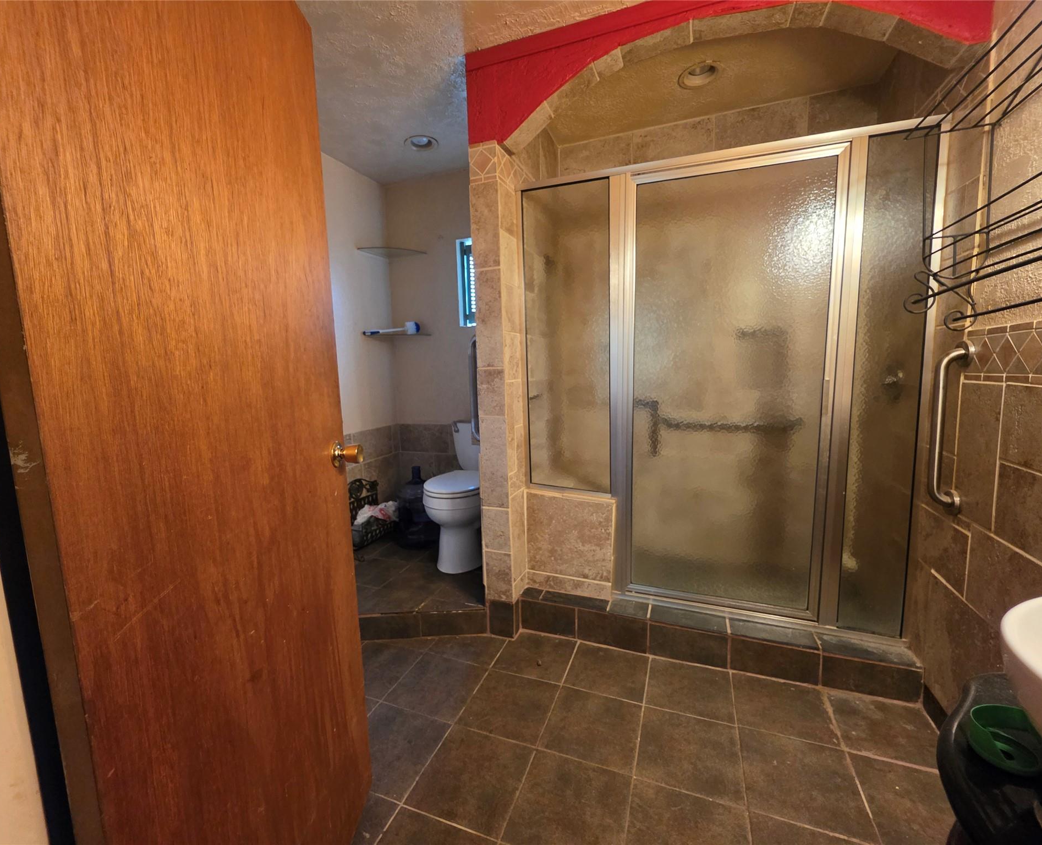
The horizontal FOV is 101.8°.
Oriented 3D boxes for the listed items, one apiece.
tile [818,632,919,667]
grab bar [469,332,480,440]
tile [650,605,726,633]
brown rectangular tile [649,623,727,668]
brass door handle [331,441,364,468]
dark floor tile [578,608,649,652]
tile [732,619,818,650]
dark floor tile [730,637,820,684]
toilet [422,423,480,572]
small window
[{"bbox_3d":[1.297,0.860,1.601,0.300,0.012,0.145,1,6,20],"label":"tile"},{"bbox_3d":[-0.199,-0.153,1.994,0.080,0.510,0.060,1,6,20],"label":"grab bar"},{"bbox_3d":[0.715,0.850,1.814,0.308,0.012,0.145,1,6,20],"label":"tile"},{"bbox_3d":[0.695,0.923,1.757,0.308,0.149,0.012,1,6,20],"label":"brown rectangular tile"},{"bbox_3d":[-0.441,0.083,1.085,0.066,0.067,0.067,-1,6,0],"label":"brass door handle"},{"bbox_3d":[0.403,0.916,1.863,0.306,0.152,0.012,1,6,20],"label":"dark floor tile"},{"bbox_3d":[1.007,0.855,1.706,0.308,0.012,0.142,1,6,20],"label":"tile"},{"bbox_3d":[0.986,0.929,1.650,0.305,0.140,0.012,1,6,20],"label":"dark floor tile"},{"bbox_3d":[-0.321,0.425,2.556,0.420,0.790,0.690,1,6,20],"label":"toilet"},{"bbox_3d":[-0.214,-0.928,2.759,0.400,0.570,0.090,1,6,20],"label":"small window"}]

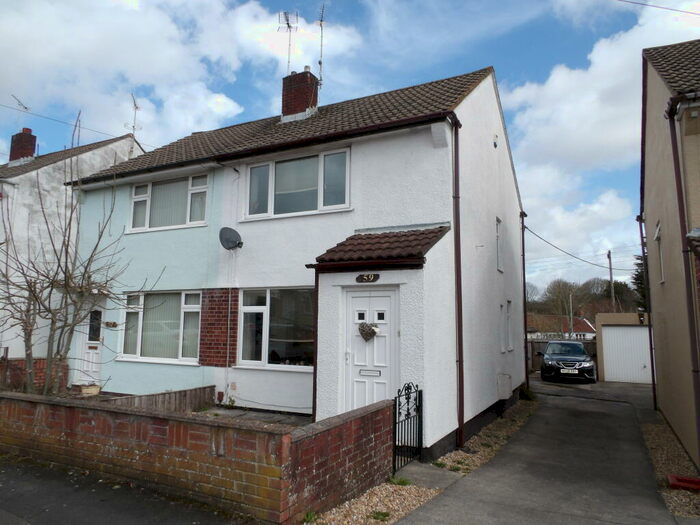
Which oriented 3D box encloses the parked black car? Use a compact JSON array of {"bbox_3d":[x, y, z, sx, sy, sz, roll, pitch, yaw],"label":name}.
[{"bbox_3d":[8.280,3.745,18.600,1.820,1.450,4.650,-2,-9,21],"label":"parked black car"}]

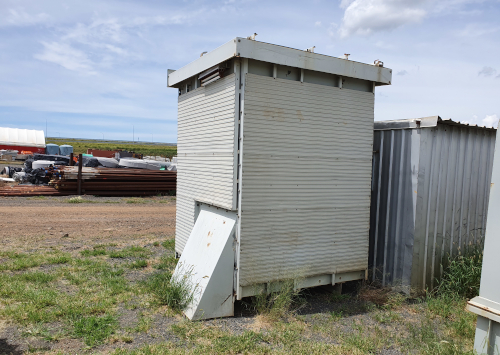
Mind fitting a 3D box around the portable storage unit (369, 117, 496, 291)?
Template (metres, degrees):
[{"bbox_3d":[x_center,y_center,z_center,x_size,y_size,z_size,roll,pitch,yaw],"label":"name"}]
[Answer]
[{"bbox_3d":[2.513,0.305,5.957,2.160,2.250,2.170,0,4,-30],"label":"portable storage unit"}]

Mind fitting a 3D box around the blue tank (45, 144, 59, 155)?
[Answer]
[{"bbox_3d":[-37.793,-5.215,72.000,2.500,2.450,2.500,2,3,0],"label":"blue tank"}]

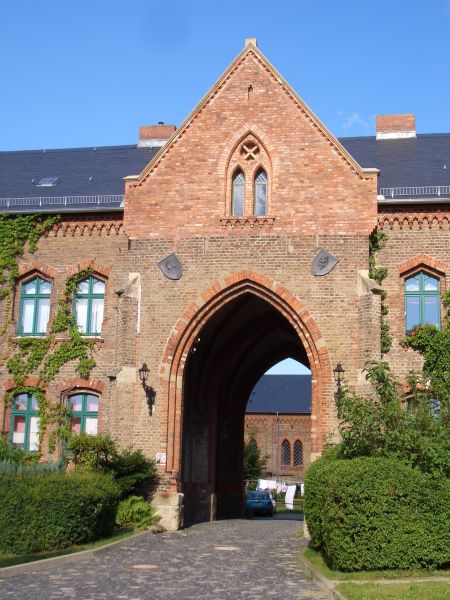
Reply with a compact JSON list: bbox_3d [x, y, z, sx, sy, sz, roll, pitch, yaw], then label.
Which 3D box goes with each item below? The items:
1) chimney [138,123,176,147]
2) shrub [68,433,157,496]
[{"bbox_3d":[-2.126,-5.260,27.838,1.227,0.750,0.650,0,-9,12],"label":"chimney"},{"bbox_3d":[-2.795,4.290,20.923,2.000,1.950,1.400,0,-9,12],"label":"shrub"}]

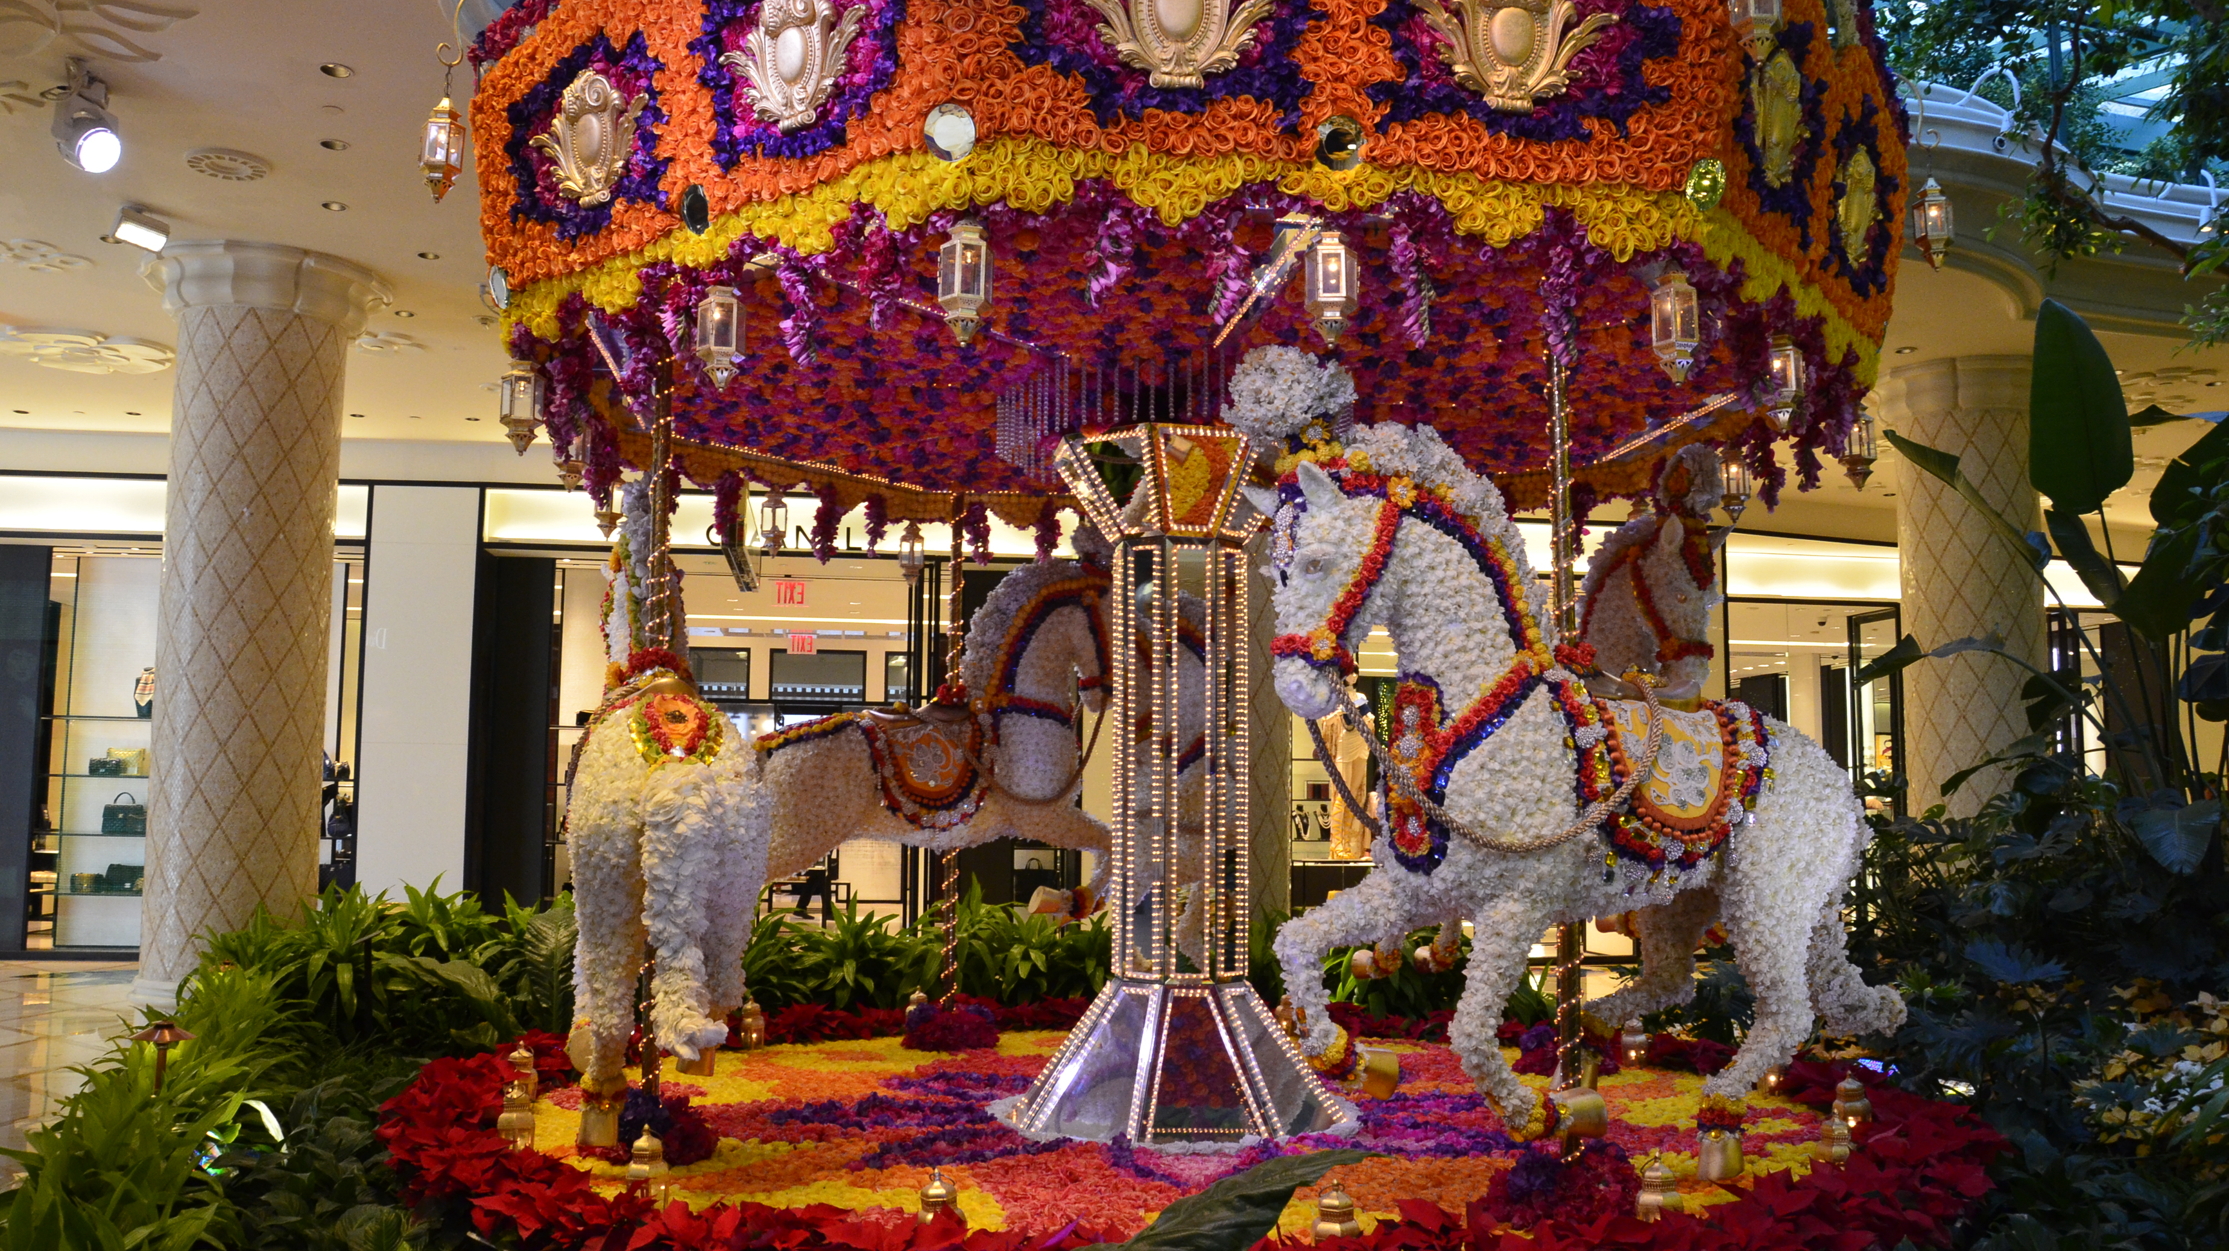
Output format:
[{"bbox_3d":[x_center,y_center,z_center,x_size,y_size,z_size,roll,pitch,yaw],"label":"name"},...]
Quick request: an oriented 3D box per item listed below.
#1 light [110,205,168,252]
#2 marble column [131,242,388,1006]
[{"bbox_3d":[-4.697,-1.919,8.043,0.150,0.170,0.250,-2,-5,21],"label":"light"},{"bbox_3d":[-4.846,0.181,9.225,1.250,4.197,1.250,3,-6,-28],"label":"marble column"}]

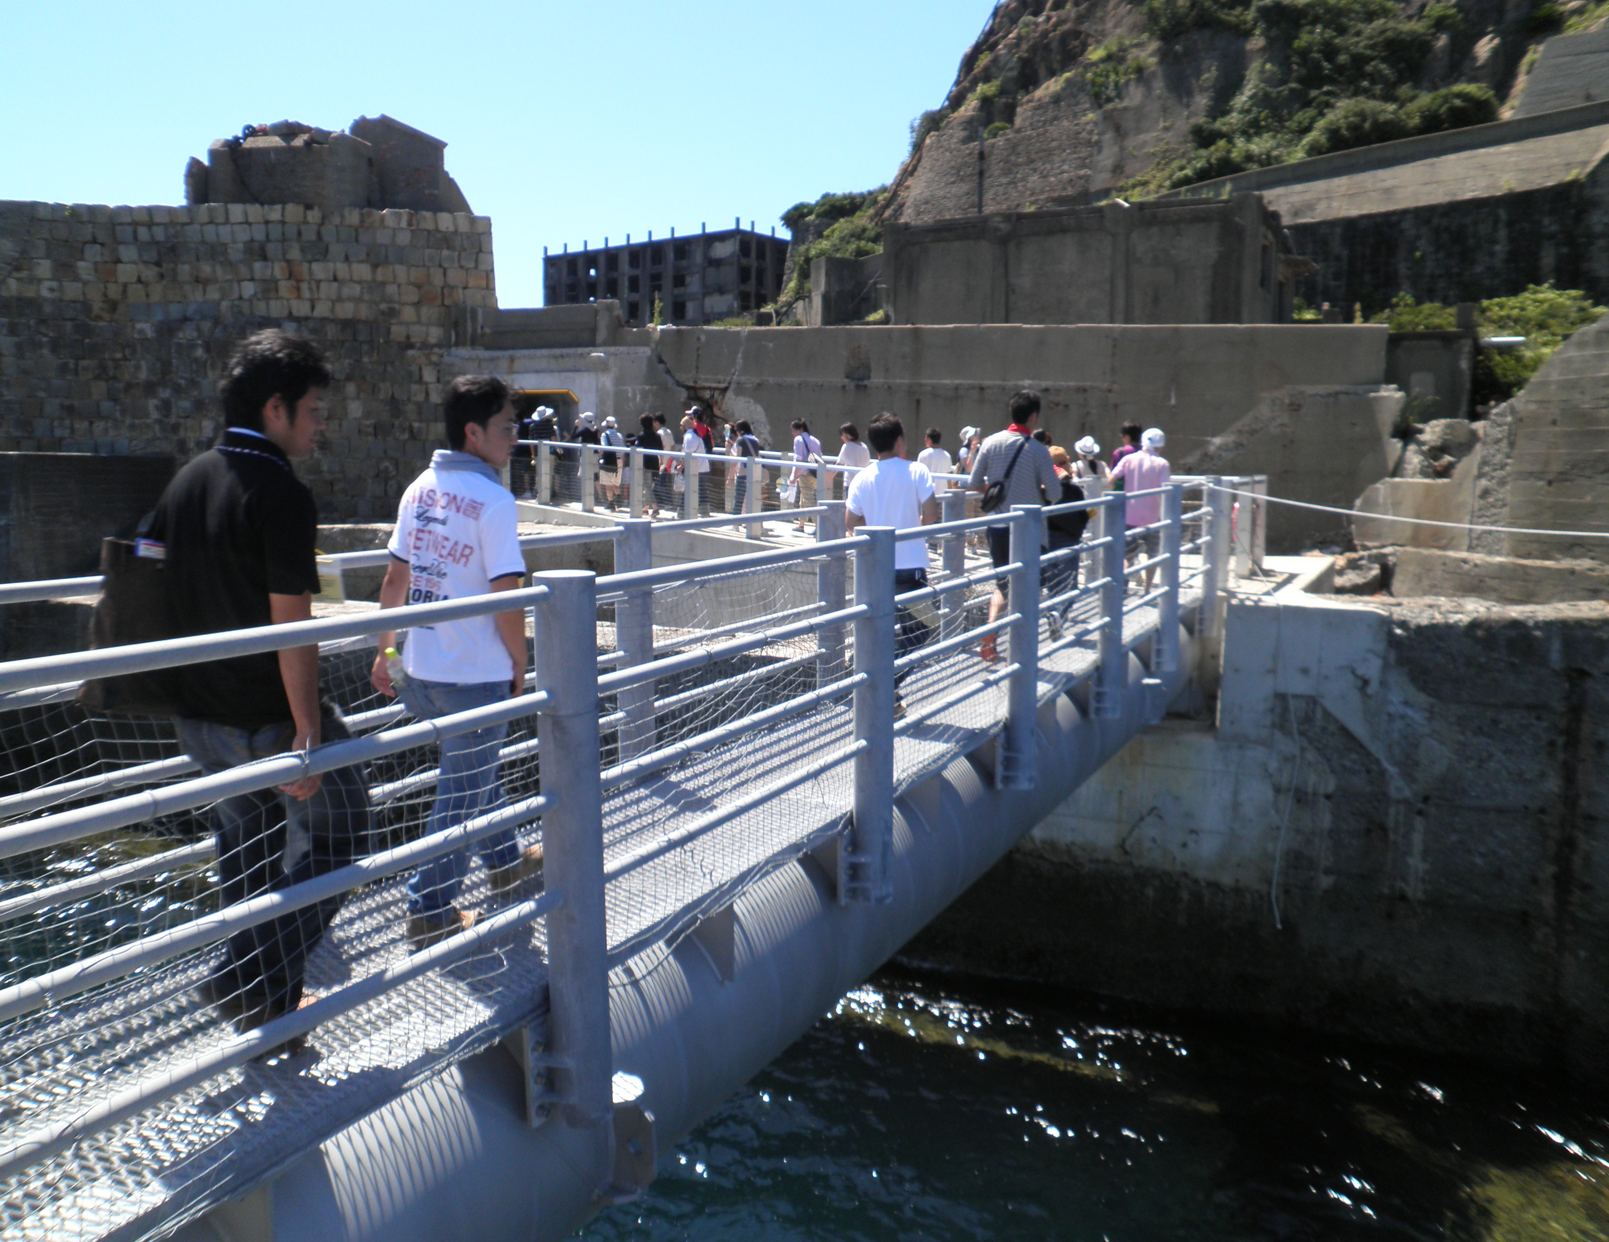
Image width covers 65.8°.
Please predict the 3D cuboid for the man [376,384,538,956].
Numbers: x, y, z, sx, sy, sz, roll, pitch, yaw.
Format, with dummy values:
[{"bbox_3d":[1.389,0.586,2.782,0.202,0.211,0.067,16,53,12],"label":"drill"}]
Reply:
[{"bbox_3d":[-1.061,0.109,3.758,0.510,1.662,0.480,4,9,27],"label":"man"}]

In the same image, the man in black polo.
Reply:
[{"bbox_3d":[-1.330,0.181,3.020,0.520,1.721,0.500,4,9,28],"label":"man in black polo"}]

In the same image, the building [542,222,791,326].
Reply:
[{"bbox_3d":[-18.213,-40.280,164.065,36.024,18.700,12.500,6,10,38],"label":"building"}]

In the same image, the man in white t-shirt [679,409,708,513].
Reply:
[{"bbox_3d":[-1.802,-2.517,20.144,0.430,1.670,0.500,7,11,43],"label":"man in white t-shirt"}]

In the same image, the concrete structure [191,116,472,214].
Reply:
[{"bbox_3d":[-10.416,-9.401,27.174,5.600,2.261,3.300,-1,8,-5],"label":"concrete structure"}]

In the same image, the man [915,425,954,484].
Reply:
[{"bbox_3d":[1.616,-1.560,15.532,0.500,1.690,0.380,-3,8,-23],"label":"man"}]

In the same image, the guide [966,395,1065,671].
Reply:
[{"bbox_3d":[1.458,-0.647,8.574,0.570,1.844,0.510,4,9,26],"label":"guide"}]

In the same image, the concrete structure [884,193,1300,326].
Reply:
[{"bbox_3d":[8.214,-8.754,35.507,9.150,4.093,8.500,4,9,27],"label":"concrete structure"}]

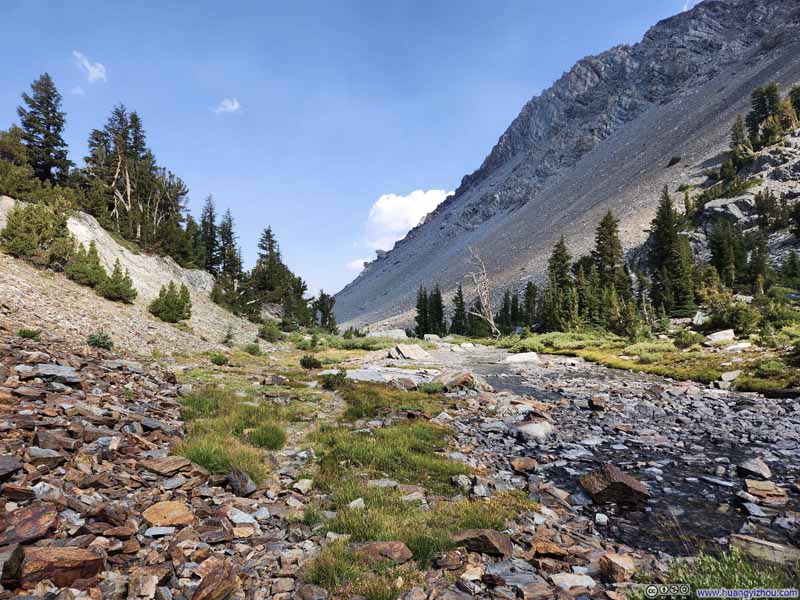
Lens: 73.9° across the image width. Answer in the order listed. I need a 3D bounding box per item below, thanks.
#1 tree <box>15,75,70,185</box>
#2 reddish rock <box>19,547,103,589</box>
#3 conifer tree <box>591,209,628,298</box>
[{"bbox_3d":[-24.147,-11.210,36.000,3.038,8.128,3.038,1,-2,-34],"label":"tree"},{"bbox_3d":[-1.820,1.434,2.850,0.390,0.150,0.230,1,-2,-32],"label":"reddish rock"},{"bbox_3d":[17.822,-2.667,45.000,2.834,9.821,2.834,-1,-1,22],"label":"conifer tree"}]

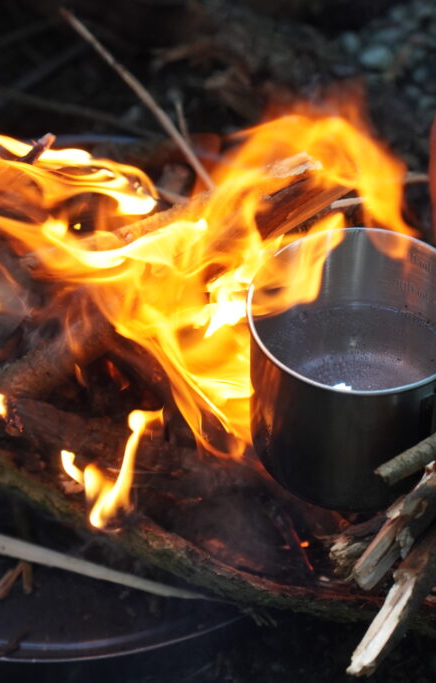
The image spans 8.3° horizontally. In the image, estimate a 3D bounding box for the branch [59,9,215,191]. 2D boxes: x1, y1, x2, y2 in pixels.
[{"bbox_3d":[-0.034,-0.104,1.280,0.004,0.004,0.104,-34,78,-27],"label":"branch"}]

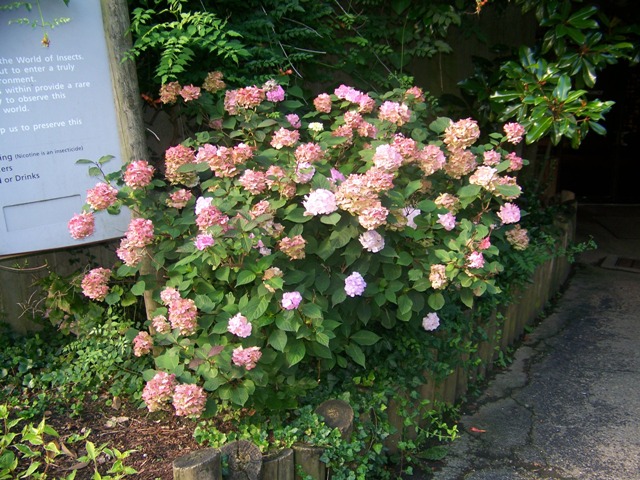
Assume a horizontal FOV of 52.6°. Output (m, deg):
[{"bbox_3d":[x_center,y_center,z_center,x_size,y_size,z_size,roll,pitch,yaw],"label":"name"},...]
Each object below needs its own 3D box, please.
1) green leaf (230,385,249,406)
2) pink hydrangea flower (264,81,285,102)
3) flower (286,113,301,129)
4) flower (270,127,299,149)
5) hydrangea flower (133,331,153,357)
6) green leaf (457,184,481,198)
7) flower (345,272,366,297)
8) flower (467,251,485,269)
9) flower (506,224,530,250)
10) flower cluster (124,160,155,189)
[{"bbox_3d":[-0.274,0.529,2.200,0.061,0.077,0.030,0,-15,0],"label":"green leaf"},{"bbox_3d":[-0.200,-0.654,2.850,0.085,0.094,0.088,0,20,0],"label":"pink hydrangea flower"},{"bbox_3d":[-0.100,-0.451,2.440,0.055,0.060,0.055,-3,20,-2],"label":"flower"},{"bbox_3d":[-0.152,-0.451,2.850,0.132,0.092,0.110,-2,15,-3],"label":"flower"},{"bbox_3d":[-0.658,0.384,2.400,0.072,0.093,0.078,0,20,0],"label":"hydrangea flower"},{"bbox_3d":[0.601,-0.196,2.620,0.092,0.048,0.045,2,18,13],"label":"green leaf"},{"bbox_3d":[0.134,0.169,2.450,0.083,0.082,0.080,-1,15,3],"label":"flower"},{"bbox_3d":[0.673,0.084,2.800,0.078,0.078,0.078,3,21,14],"label":"flower"},{"bbox_3d":[0.920,-0.012,3.000,0.108,0.112,0.110,3,19,17],"label":"flower"},{"bbox_3d":[-0.696,-0.251,2.480,0.119,0.100,0.109,-7,19,-15],"label":"flower cluster"}]

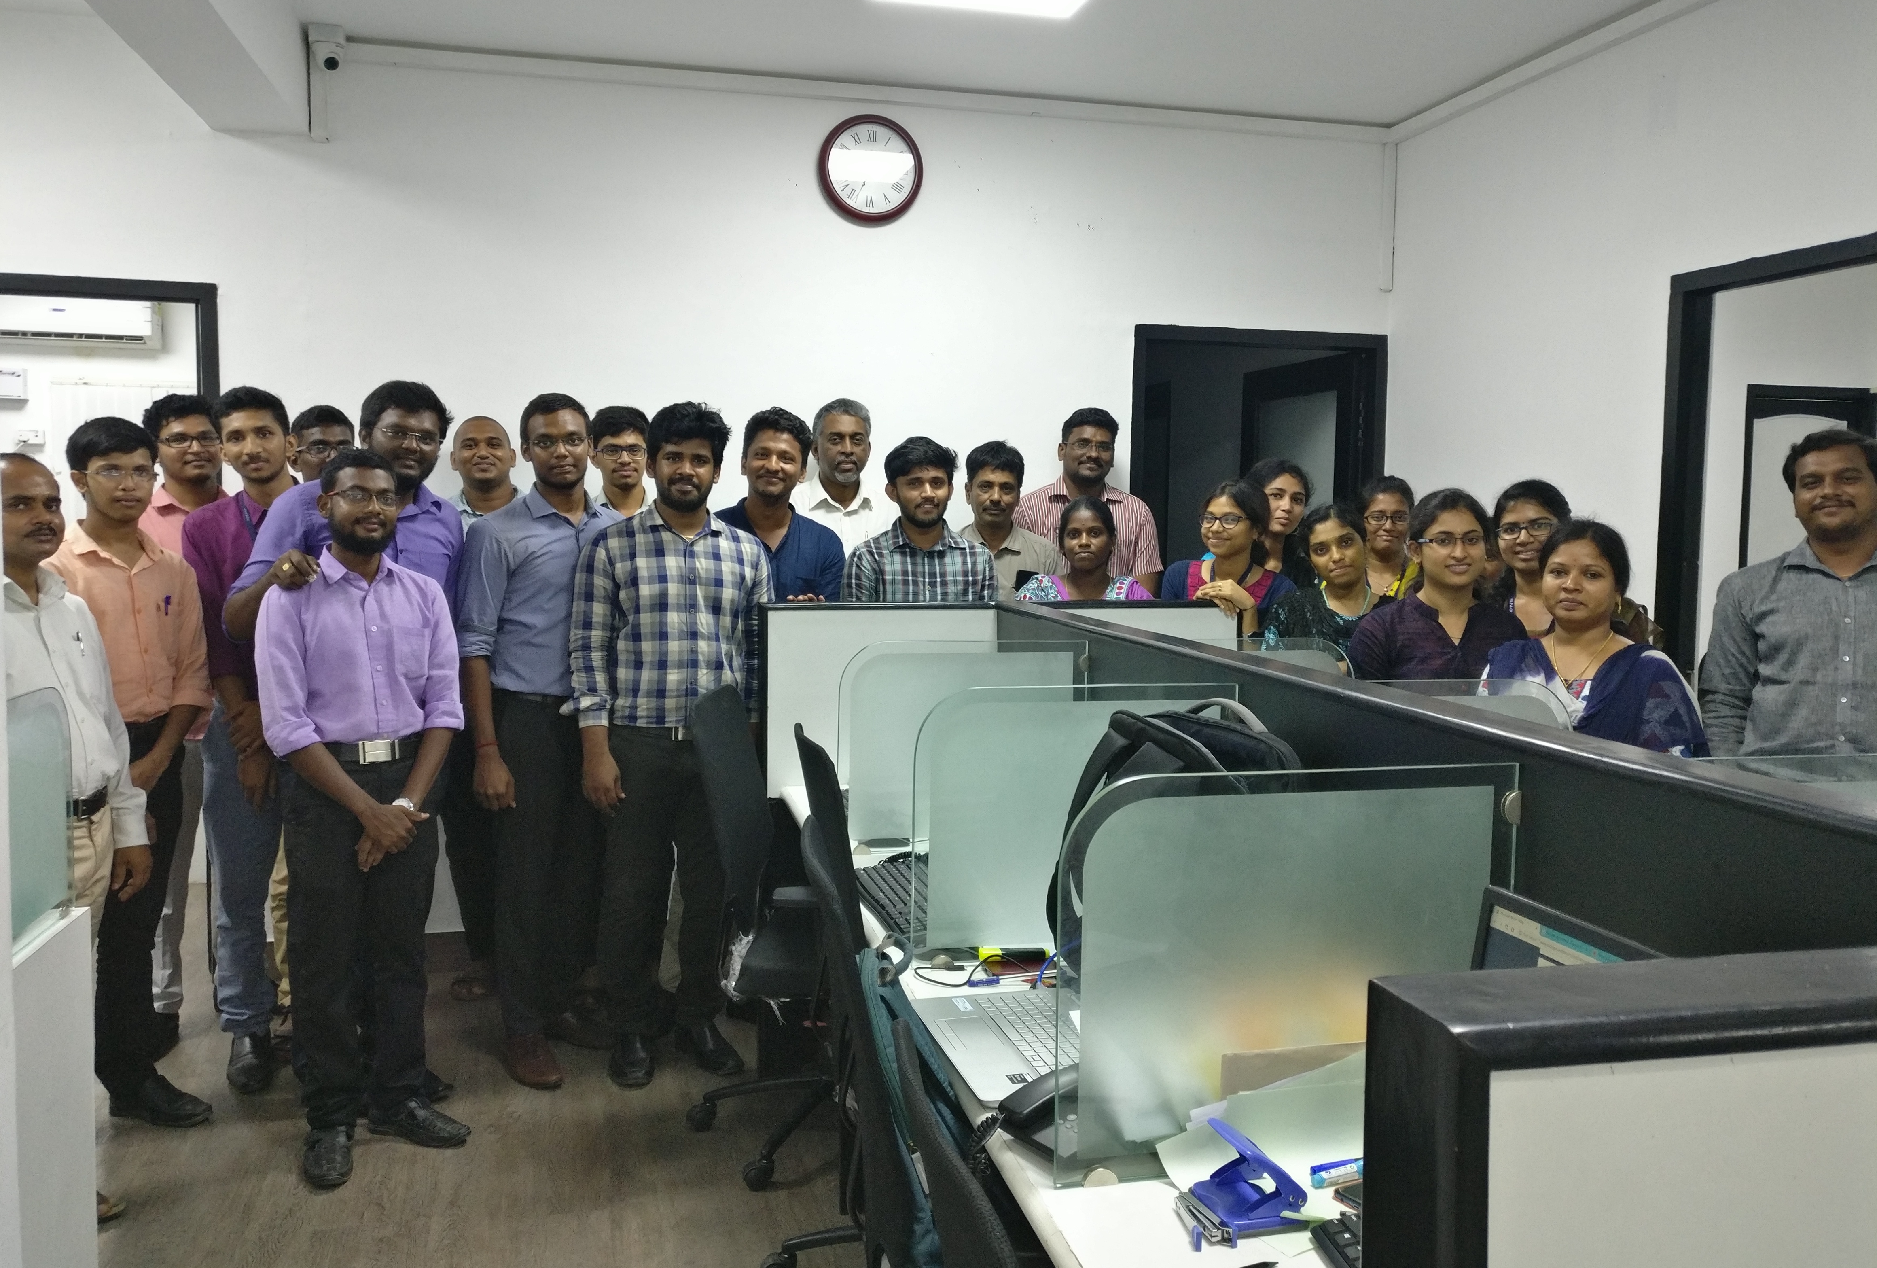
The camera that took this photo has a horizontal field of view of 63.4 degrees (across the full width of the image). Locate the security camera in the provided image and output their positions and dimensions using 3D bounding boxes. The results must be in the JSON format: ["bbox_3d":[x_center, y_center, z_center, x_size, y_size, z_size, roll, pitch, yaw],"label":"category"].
[{"bbox_3d":[-1.758,-1.682,4.365,0.110,0.135,0.120,-2,6,-33],"label":"security camera"}]

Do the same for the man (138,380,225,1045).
[{"bbox_3d":[-2.011,0.240,4.032,0.480,1.729,0.300,-2,6,-30],"label":"man"}]

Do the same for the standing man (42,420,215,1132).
[{"bbox_3d":[-1.902,0.327,3.572,0.470,1.637,0.310,-3,6,-40],"label":"standing man"}]

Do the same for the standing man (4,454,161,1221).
[{"bbox_3d":[-1.782,0.414,3.088,0.320,1.548,0.470,5,6,40],"label":"standing man"}]

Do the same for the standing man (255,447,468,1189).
[{"bbox_3d":[-1.301,0.378,3.431,0.480,1.577,0.340,-2,6,-30],"label":"standing man"}]

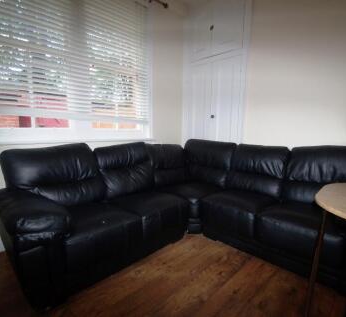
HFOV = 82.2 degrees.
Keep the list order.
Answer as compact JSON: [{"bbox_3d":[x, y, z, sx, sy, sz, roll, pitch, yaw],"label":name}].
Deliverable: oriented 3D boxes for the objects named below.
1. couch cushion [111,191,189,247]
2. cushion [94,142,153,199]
[{"bbox_3d":[-0.247,0.580,2.131,0.521,0.302,0.633,8,10,43],"label":"couch cushion"},{"bbox_3d":[-0.543,0.104,2.328,0.336,0.549,0.644,8,10,43],"label":"cushion"}]

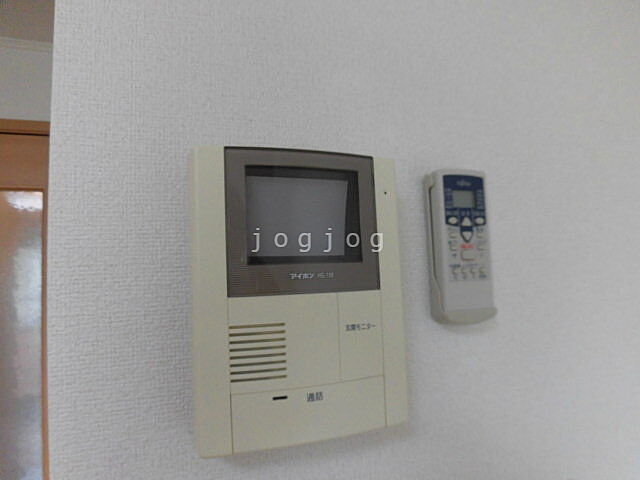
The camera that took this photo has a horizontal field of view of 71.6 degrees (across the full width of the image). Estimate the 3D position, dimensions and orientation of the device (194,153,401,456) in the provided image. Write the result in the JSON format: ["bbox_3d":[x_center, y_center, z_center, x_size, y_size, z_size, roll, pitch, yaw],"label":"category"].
[{"bbox_3d":[-0.014,0.042,0.358,0.166,0.220,0.042,-1,-5,-21],"label":"device"}]

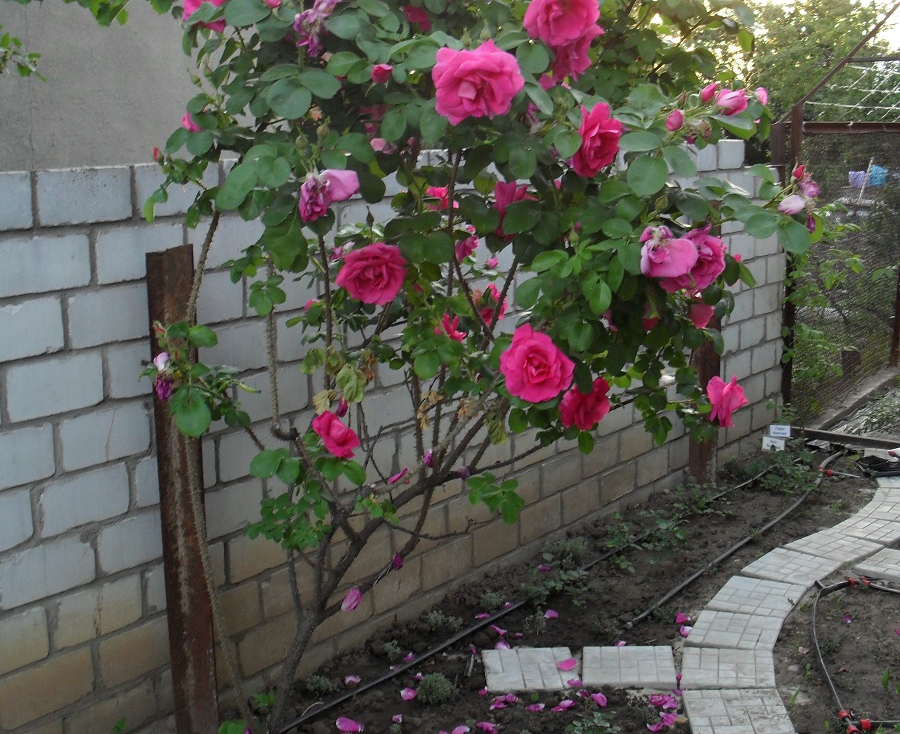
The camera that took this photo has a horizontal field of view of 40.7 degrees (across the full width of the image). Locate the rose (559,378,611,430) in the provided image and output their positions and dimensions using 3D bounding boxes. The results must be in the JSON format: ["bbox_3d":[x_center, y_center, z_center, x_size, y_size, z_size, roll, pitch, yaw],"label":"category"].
[{"bbox_3d":[0.277,0.075,2.500,0.109,0.109,0.085,-2,11,-5],"label":"rose"}]

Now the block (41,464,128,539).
[{"bbox_3d":[-0.902,0.309,2.906,0.090,0.121,0.252,8,15,38],"label":"block"}]

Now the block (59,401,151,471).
[{"bbox_3d":[-0.857,0.157,2.936,0.090,0.121,0.252,8,15,38],"label":"block"}]

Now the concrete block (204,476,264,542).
[{"bbox_3d":[-0.647,0.379,3.293,0.120,0.125,0.254,8,14,38],"label":"concrete block"}]

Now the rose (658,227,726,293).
[{"bbox_3d":[0.498,-0.222,2.500,0.136,0.136,0.090,-4,11,-12],"label":"rose"}]

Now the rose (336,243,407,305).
[{"bbox_3d":[-0.159,-0.187,2.450,0.135,0.120,0.080,-2,11,-3],"label":"rose"}]

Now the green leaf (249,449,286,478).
[{"bbox_3d":[-0.406,0.215,2.700,0.080,0.062,0.030,-5,12,-20],"label":"green leaf"}]

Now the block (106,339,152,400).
[{"bbox_3d":[-0.795,-0.020,3.077,0.110,0.118,0.250,7,14,38],"label":"block"}]

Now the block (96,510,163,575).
[{"bbox_3d":[-0.817,0.424,3.083,0.120,0.125,0.254,8,14,38],"label":"block"}]

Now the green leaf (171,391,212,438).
[{"bbox_3d":[-0.554,0.098,2.600,0.077,0.099,0.030,-5,12,-20],"label":"green leaf"}]

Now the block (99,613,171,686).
[{"bbox_3d":[-0.815,0.709,3.088,0.090,0.121,0.252,8,15,38],"label":"block"}]

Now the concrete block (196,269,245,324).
[{"bbox_3d":[-0.661,-0.178,3.123,0.090,0.121,0.252,8,15,38],"label":"concrete block"}]

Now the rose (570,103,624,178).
[{"bbox_3d":[0.274,-0.420,2.250,0.105,0.132,0.075,-8,13,-31],"label":"rose"}]

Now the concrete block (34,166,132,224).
[{"bbox_3d":[-0.888,-0.406,2.850,0.120,0.125,0.254,8,14,38],"label":"concrete block"}]

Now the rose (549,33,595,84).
[{"bbox_3d":[0.249,-0.633,2.450,0.105,0.117,0.085,-4,11,-12],"label":"rose"}]

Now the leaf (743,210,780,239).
[{"bbox_3d":[0.601,-0.276,2.350,0.068,0.052,0.014,-20,-23,-16],"label":"leaf"}]

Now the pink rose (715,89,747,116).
[{"bbox_3d":[0.499,-0.470,2.150,0.058,0.048,0.052,1,12,13],"label":"pink rose"}]

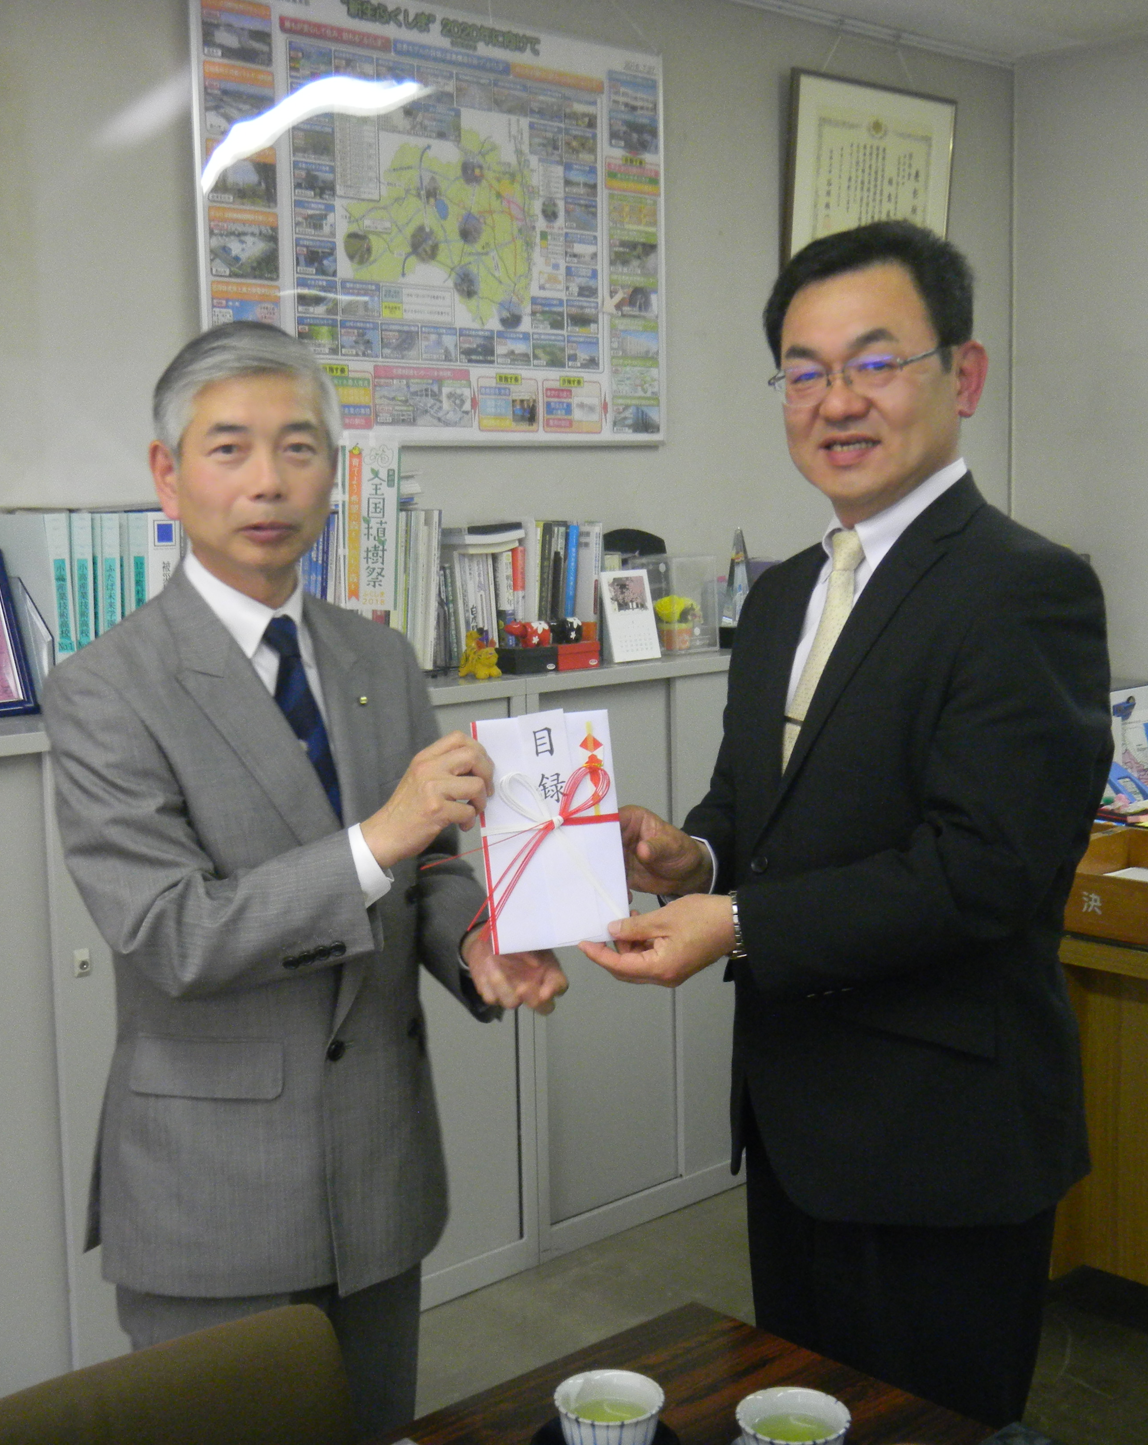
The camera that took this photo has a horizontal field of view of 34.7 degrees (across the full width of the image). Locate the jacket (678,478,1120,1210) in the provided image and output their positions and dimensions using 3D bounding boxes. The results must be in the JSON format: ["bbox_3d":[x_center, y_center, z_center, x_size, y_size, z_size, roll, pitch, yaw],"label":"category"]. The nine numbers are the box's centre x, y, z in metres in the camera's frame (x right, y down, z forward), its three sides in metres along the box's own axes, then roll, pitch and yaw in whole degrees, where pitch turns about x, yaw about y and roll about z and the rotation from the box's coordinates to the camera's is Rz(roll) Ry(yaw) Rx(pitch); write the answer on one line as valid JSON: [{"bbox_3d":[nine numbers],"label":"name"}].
[{"bbox_3d":[0.275,0.124,1.721,0.390,0.707,0.470,-5,8,-30],"label":"jacket"}]

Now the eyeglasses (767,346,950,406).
[{"bbox_3d":[0.264,-0.308,1.660,0.140,0.040,0.138,-9,5,32],"label":"eyeglasses"}]

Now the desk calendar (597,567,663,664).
[{"bbox_3d":[0.099,-0.209,3.594,0.121,0.173,0.075,-7,9,-40],"label":"desk calendar"}]

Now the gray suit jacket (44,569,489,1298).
[{"bbox_3d":[-0.262,0.208,1.750,0.460,0.700,0.380,-7,9,-42],"label":"gray suit jacket"}]

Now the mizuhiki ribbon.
[{"bbox_3d":[-0.020,0.108,1.480,0.118,0.140,0.022,-6,1,0],"label":"mizuhiki ribbon"}]

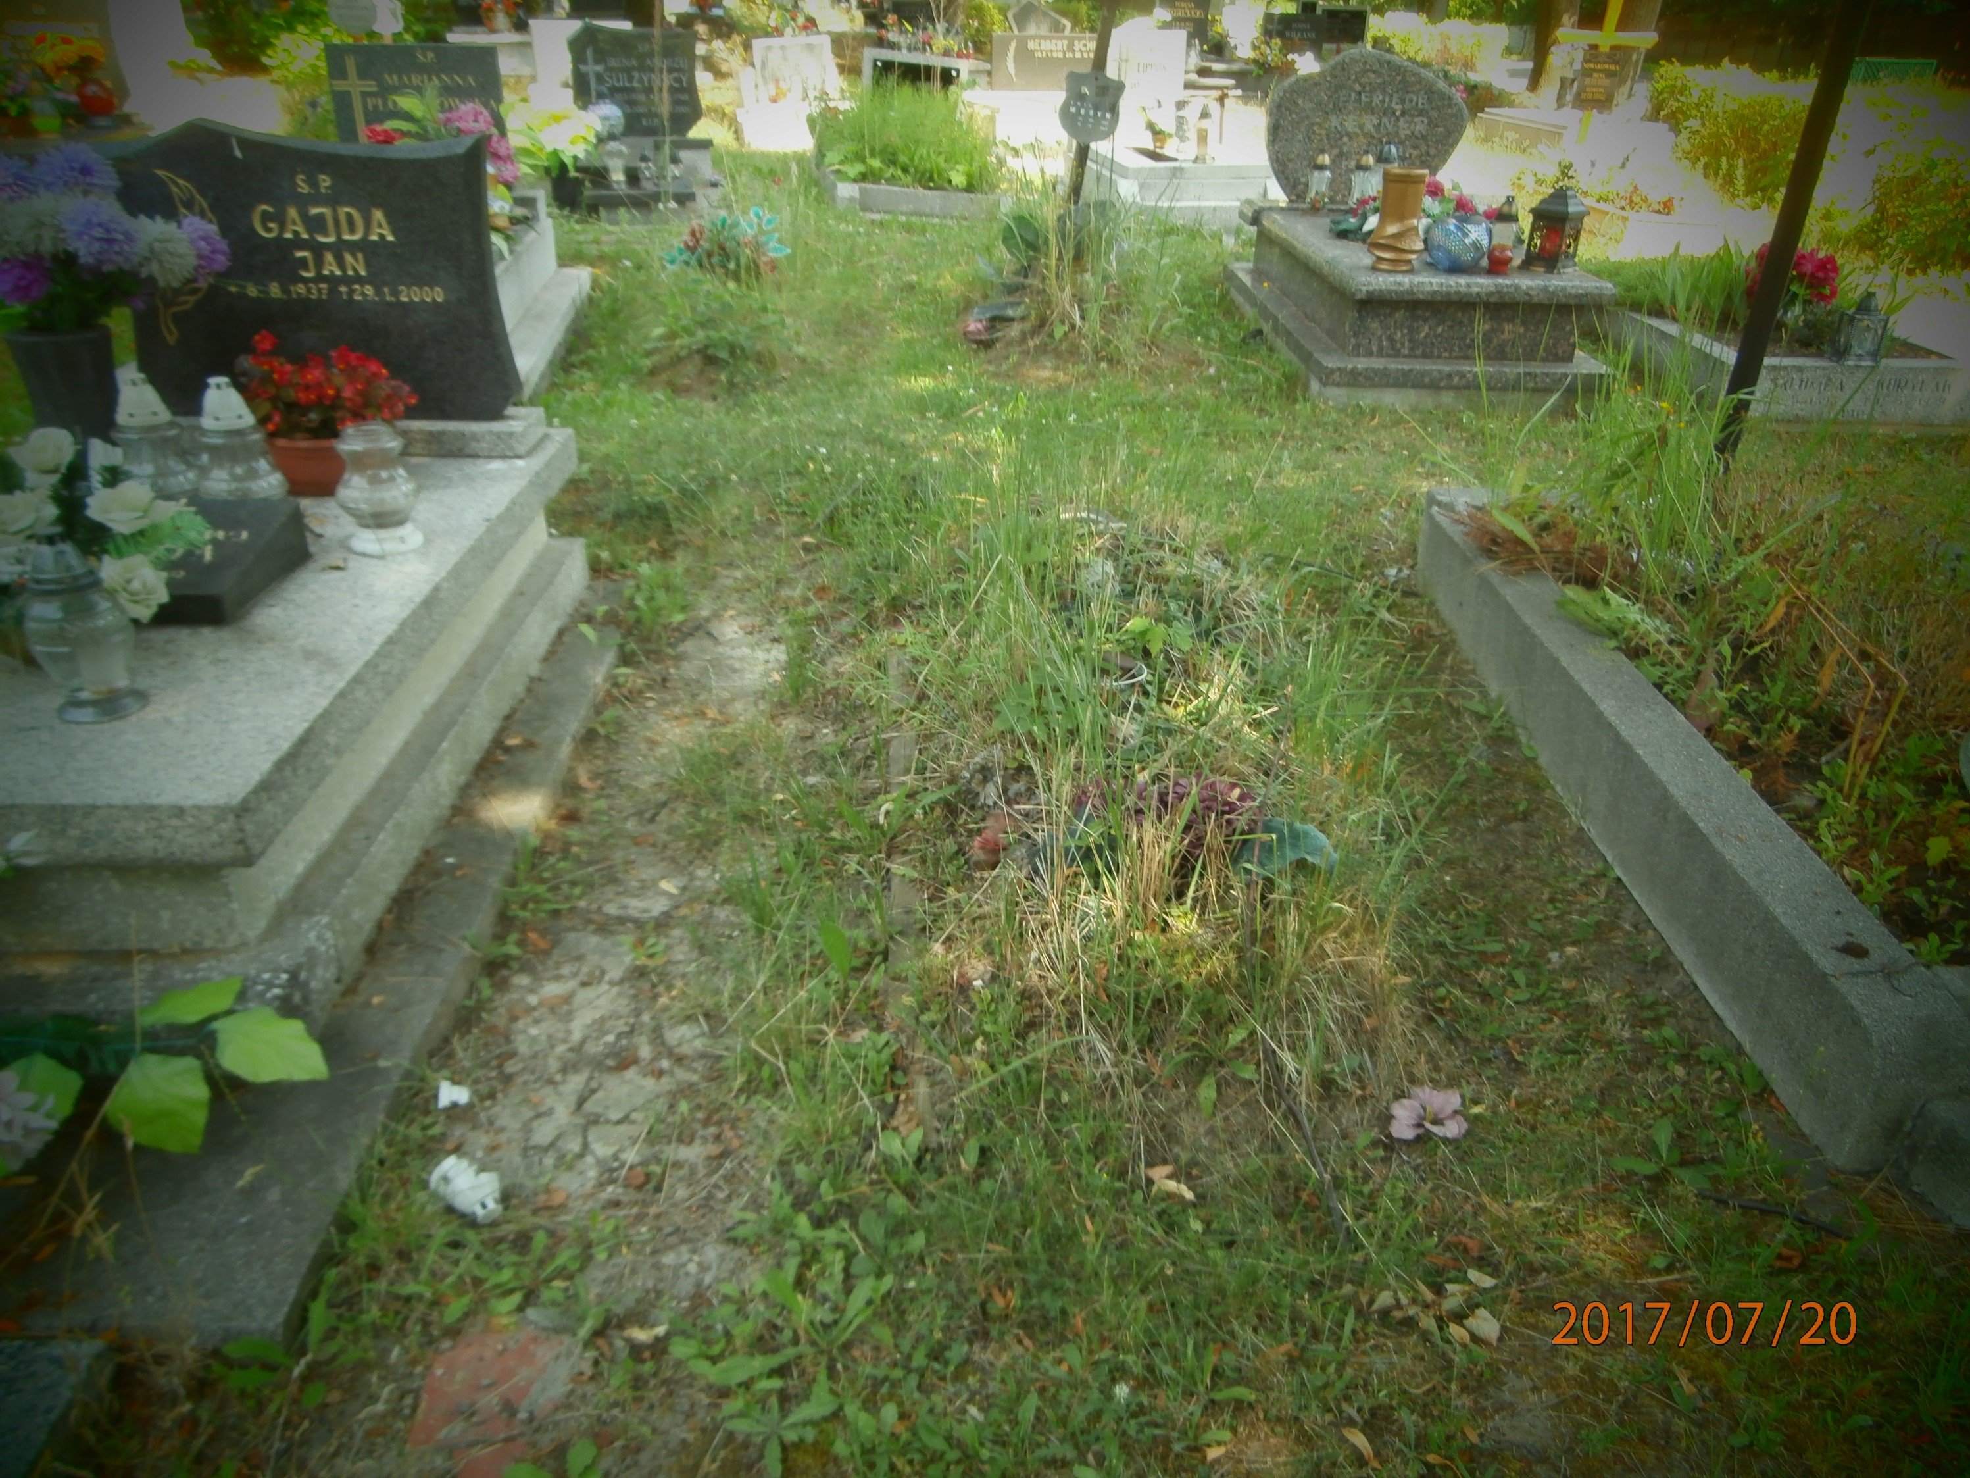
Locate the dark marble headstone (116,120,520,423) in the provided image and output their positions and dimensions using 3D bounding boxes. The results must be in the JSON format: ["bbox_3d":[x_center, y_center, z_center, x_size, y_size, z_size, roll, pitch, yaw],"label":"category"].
[{"bbox_3d":[-1.388,-0.961,2.824,0.790,0.576,0.100,0,28,-2],"label":"dark marble headstone"}]

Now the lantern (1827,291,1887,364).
[{"bbox_3d":[2.822,-1.324,4.385,0.120,0.213,0.120,8,28,13],"label":"lantern"}]

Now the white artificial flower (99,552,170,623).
[{"bbox_3d":[-1.264,-0.225,2.030,0.095,0.095,0.080,-9,29,-19],"label":"white artificial flower"}]

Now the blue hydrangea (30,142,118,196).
[{"bbox_3d":[-1.478,-0.919,2.220,0.125,0.100,0.120,-15,32,-28],"label":"blue hydrangea"}]

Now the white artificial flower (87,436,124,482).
[{"bbox_3d":[-1.333,-0.421,2.070,0.055,0.065,0.055,-16,33,-29],"label":"white artificial flower"}]

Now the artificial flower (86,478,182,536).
[{"bbox_3d":[-1.278,-0.350,2.050,0.120,0.075,0.100,-10,29,-21],"label":"artificial flower"}]

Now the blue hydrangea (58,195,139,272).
[{"bbox_3d":[-1.408,-0.803,2.170,0.118,0.110,0.115,-15,32,-28],"label":"blue hydrangea"}]

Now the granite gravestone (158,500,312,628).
[{"bbox_3d":[-1.321,-0.289,2.176,0.345,0.100,0.300,0,28,-2],"label":"granite gravestone"}]

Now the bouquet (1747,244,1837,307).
[{"bbox_3d":[2.950,-1.697,4.996,0.295,0.229,0.234,0,28,-2],"label":"bouquet"}]

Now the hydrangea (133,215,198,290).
[{"bbox_3d":[-1.411,-0.837,2.352,0.105,0.115,0.100,0,28,-2],"label":"hydrangea"}]

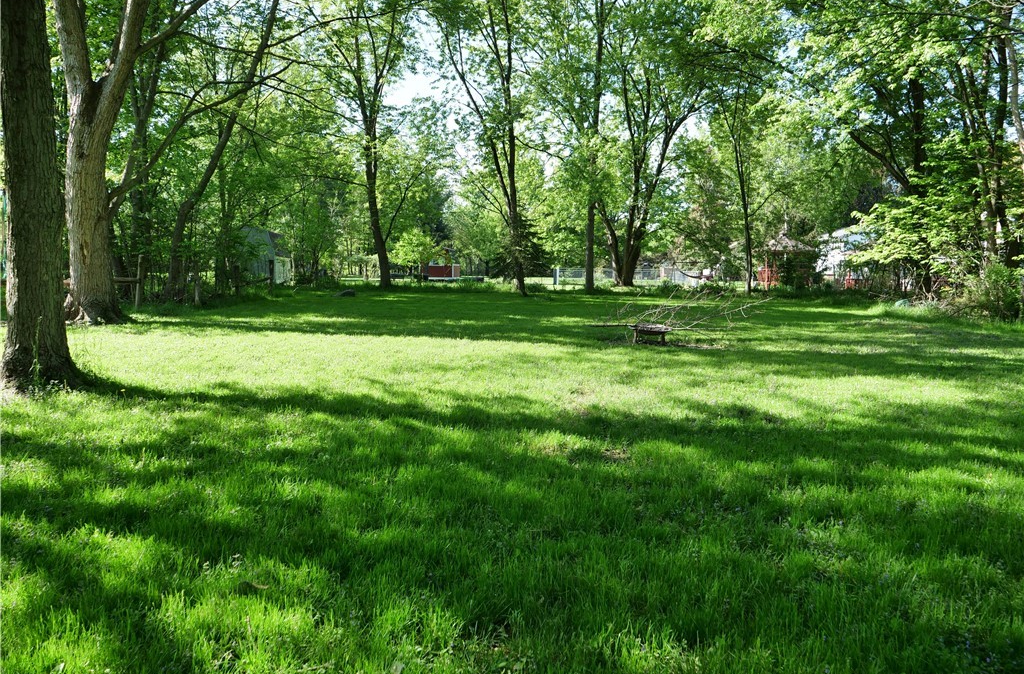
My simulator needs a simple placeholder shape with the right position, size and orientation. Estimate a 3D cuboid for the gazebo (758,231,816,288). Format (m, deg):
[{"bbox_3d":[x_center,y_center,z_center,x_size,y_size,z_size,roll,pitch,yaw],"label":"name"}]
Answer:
[{"bbox_3d":[16.757,-4.687,43.500,3.600,3.500,3.600,2,6,21],"label":"gazebo"}]

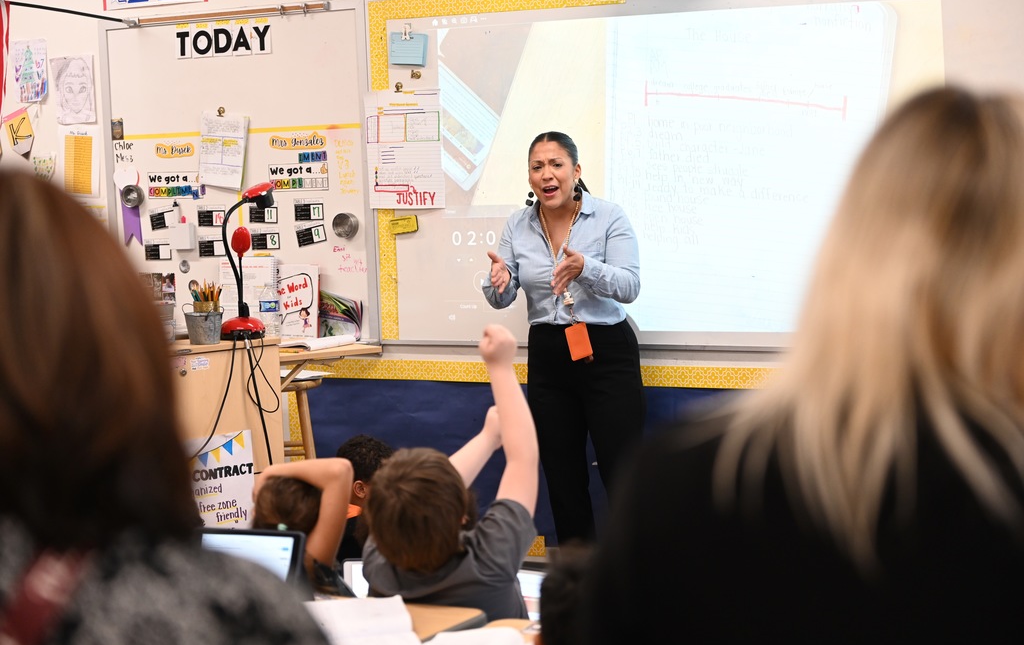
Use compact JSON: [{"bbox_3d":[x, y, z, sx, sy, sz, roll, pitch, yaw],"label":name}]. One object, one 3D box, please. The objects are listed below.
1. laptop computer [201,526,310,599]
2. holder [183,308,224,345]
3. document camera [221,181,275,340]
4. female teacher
[{"bbox_3d":[-0.558,0.488,3.554,0.300,0.190,0.260,0,6,22],"label":"laptop computer"},{"bbox_3d":[-0.978,0.014,6.298,0.120,0.105,0.120,-2,5,0],"label":"holder"},{"bbox_3d":[-0.864,-0.204,6.408,0.180,0.510,0.160,-3,5,-10],"label":"document camera"},{"bbox_3d":[0.152,0.225,5.904,0.500,1.578,0.420,0,6,24],"label":"female teacher"}]

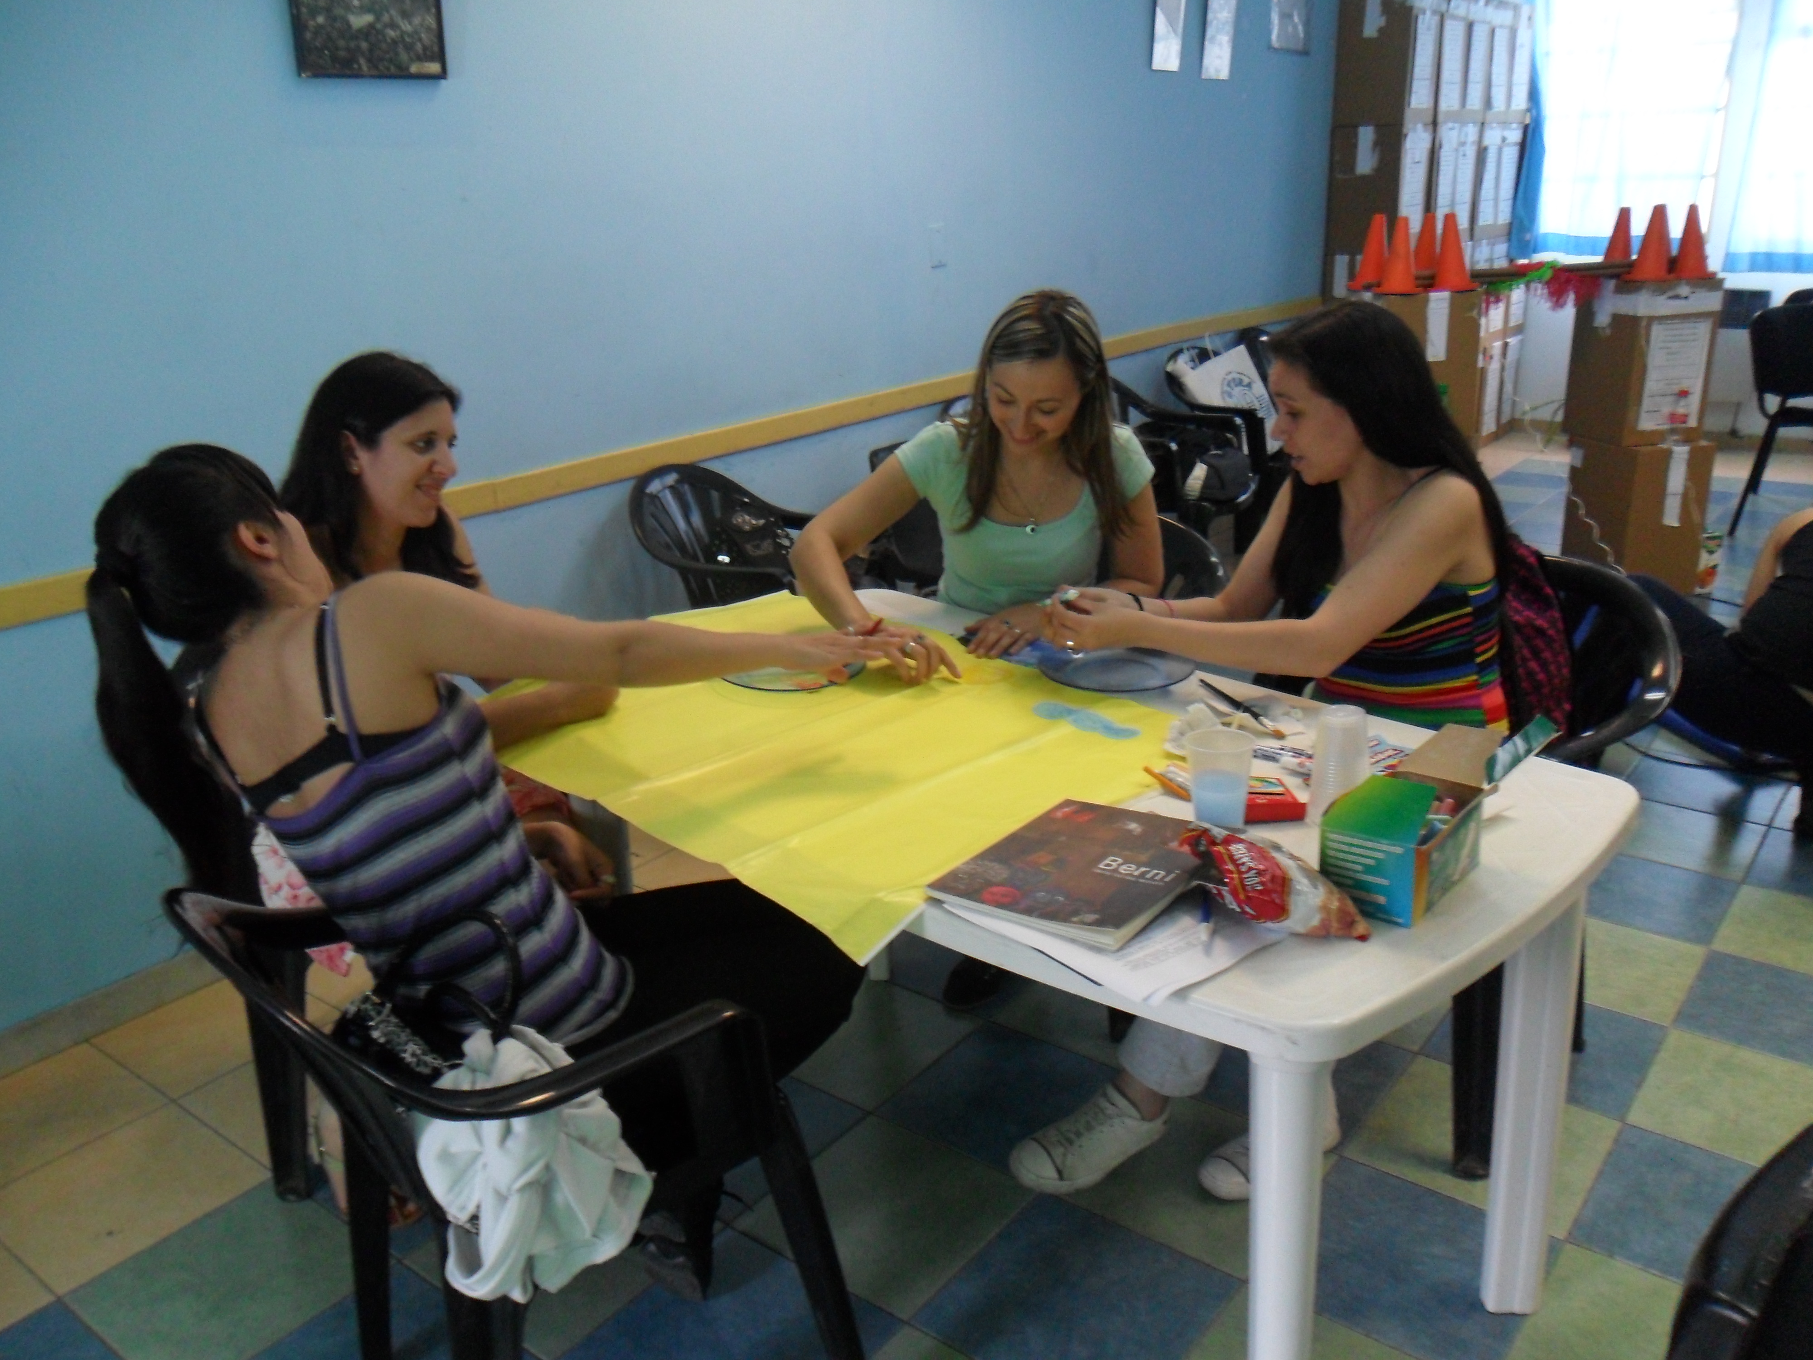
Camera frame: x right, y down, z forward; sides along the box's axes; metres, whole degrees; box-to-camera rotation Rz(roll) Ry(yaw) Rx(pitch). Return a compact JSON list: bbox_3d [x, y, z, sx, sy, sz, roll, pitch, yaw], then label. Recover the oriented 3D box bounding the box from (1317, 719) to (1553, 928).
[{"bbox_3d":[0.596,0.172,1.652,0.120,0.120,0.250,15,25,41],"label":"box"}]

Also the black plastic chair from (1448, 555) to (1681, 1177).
[{"bbox_3d":[0.839,0.259,2.319,0.560,0.800,0.560,15,25,42],"label":"black plastic chair"}]

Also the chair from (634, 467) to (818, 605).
[{"bbox_3d":[-0.289,-0.106,3.534,0.560,0.800,0.560,8,21,27],"label":"chair"}]

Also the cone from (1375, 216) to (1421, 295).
[{"bbox_3d":[1.767,-1.527,5.055,0.170,0.270,0.170,1,19,10],"label":"cone"}]

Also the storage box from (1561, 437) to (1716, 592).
[{"bbox_3d":[2.596,-0.597,5.063,0.306,0.530,0.360,-6,19,-10],"label":"storage box"}]

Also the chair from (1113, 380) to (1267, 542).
[{"bbox_3d":[0.947,-0.686,5.104,0.570,0.800,0.570,9,22,30],"label":"chair"}]

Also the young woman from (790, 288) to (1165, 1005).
[{"bbox_3d":[0.267,-0.059,2.642,0.660,1.240,0.750,5,20,20],"label":"young woman"}]

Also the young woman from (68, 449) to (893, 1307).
[{"bbox_3d":[-0.325,0.249,1.908,1.100,1.170,0.760,-14,22,-32],"label":"young woman"}]

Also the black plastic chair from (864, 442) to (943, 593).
[{"bbox_3d":[0.230,-0.259,3.924,0.550,0.800,0.530,12,23,36],"label":"black plastic chair"}]

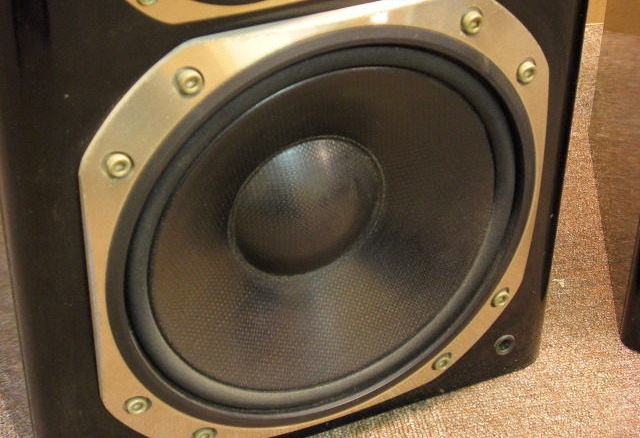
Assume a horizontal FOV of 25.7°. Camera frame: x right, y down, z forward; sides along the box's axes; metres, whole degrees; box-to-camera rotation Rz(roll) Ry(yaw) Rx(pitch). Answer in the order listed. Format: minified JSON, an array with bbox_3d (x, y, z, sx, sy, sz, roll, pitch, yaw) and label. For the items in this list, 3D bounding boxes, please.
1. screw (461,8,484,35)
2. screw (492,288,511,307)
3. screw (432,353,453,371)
[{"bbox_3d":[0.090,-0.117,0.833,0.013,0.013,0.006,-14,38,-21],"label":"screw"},{"bbox_3d":[0.125,0.054,0.977,0.013,0.013,0.006,-14,38,-21],"label":"screw"},{"bbox_3d":[0.085,0.100,0.986,0.013,0.013,0.006,-14,38,-21],"label":"screw"}]

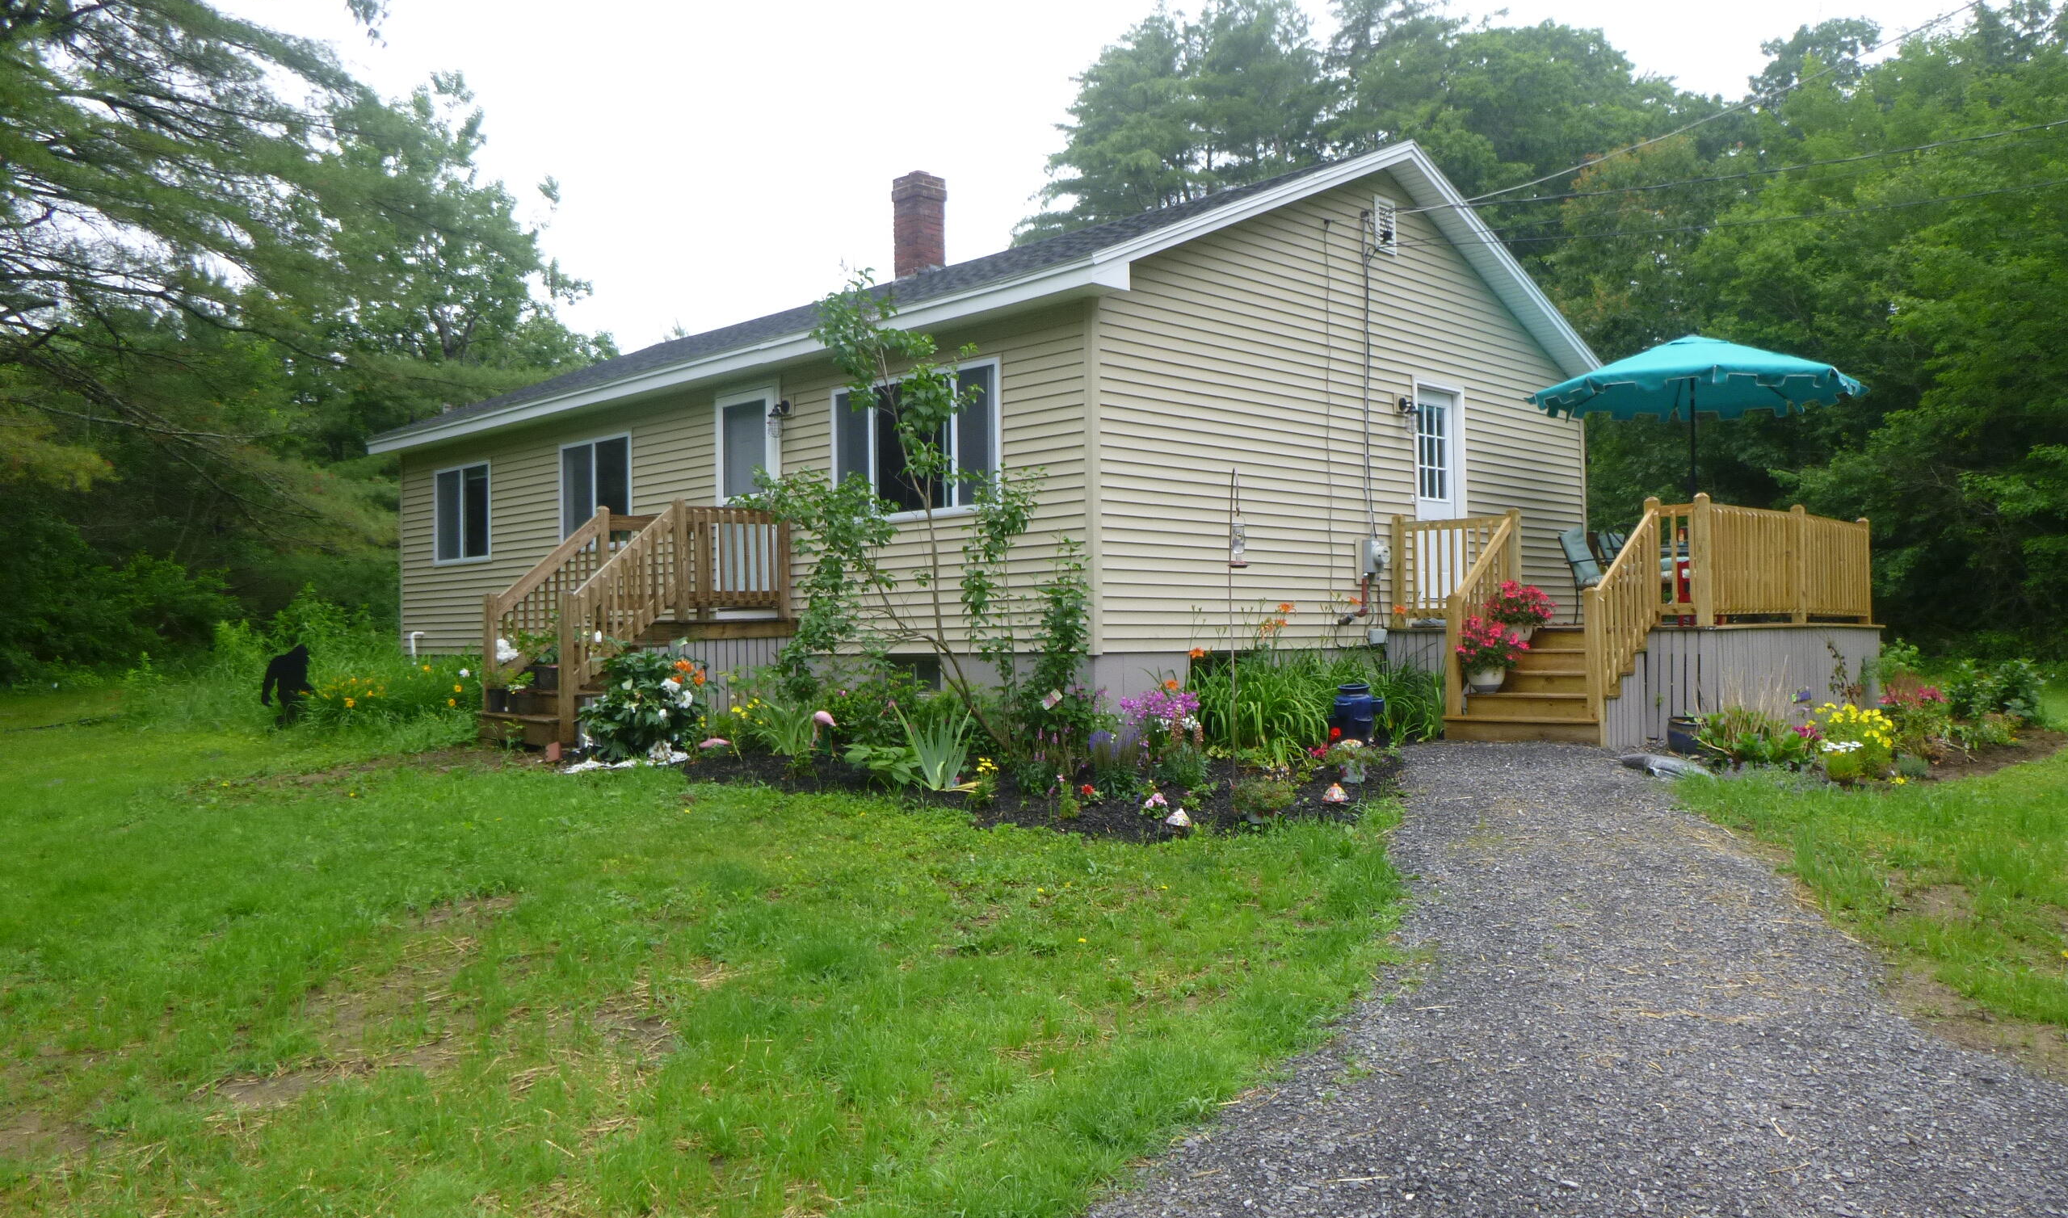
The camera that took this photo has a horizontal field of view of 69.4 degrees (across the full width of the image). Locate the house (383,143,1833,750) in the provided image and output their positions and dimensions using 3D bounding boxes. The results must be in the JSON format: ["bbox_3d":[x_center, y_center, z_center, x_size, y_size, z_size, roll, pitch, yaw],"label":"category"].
[{"bbox_3d":[-0.746,-2.018,17.078,10.643,6.455,15.493,0,-1,-45],"label":"house"}]

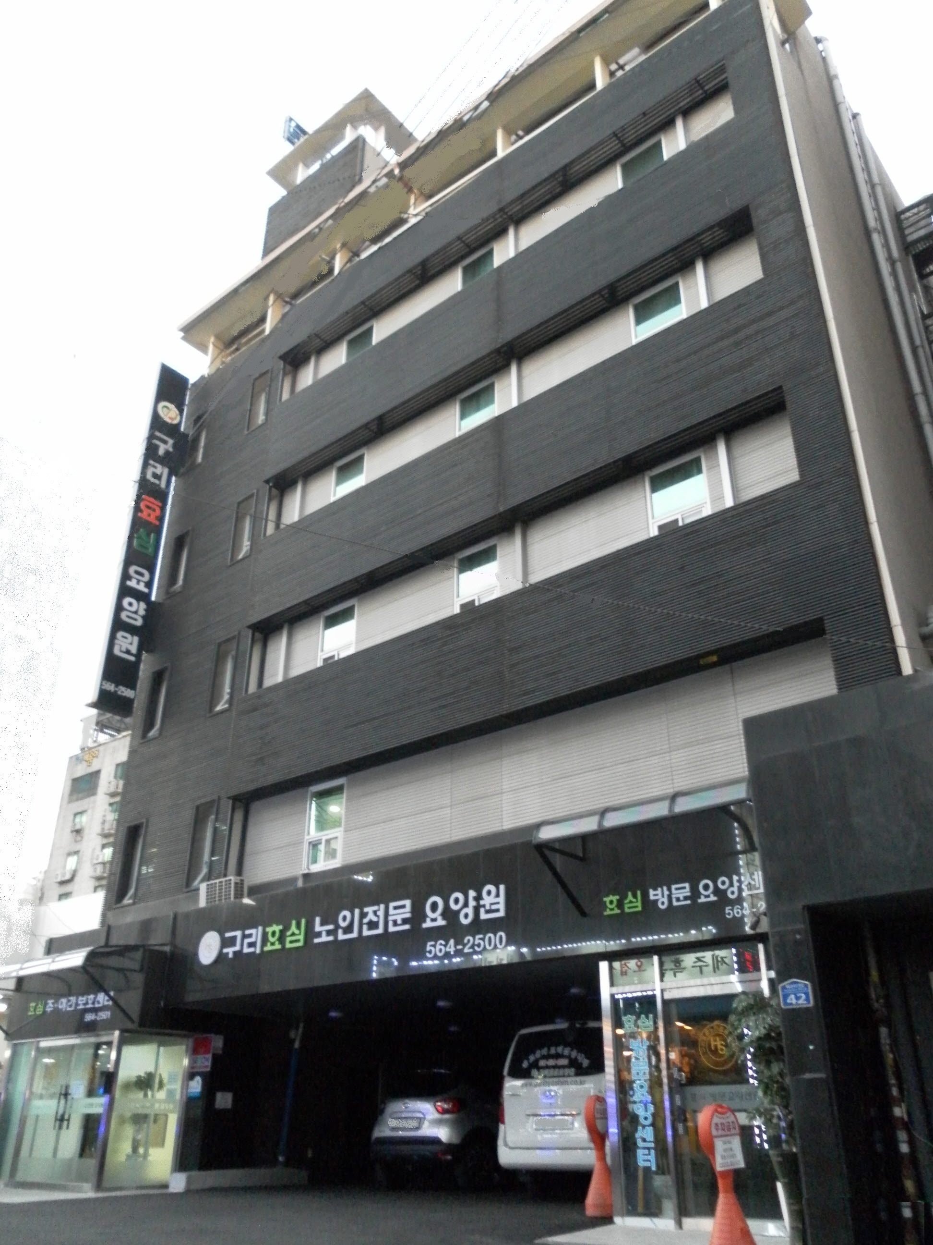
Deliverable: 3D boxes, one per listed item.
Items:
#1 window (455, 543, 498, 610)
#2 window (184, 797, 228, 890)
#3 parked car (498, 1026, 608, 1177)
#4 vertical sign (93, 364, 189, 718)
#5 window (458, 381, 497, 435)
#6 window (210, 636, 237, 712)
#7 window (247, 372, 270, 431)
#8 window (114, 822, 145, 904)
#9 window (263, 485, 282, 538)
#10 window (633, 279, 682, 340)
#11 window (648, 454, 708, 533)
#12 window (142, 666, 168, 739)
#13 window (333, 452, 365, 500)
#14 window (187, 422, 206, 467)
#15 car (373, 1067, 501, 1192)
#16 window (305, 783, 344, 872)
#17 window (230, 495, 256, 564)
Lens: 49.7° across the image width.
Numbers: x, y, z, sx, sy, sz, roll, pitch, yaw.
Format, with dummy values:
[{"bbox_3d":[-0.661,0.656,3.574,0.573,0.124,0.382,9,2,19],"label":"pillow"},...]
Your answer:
[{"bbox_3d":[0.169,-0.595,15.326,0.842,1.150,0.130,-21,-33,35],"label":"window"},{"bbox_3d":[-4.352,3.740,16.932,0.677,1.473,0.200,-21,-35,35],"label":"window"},{"bbox_3d":[2.687,6.817,13.963,1.920,1.925,5.130,-21,-35,35],"label":"parked car"},{"bbox_3d":[-6.868,-2.043,21.455,0.360,8.640,0.736,-21,-35,35],"label":"vertical sign"},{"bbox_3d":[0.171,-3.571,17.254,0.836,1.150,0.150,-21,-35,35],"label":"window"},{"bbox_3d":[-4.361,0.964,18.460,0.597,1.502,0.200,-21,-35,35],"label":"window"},{"bbox_3d":[-4.228,-4.522,20.742,0.605,1.360,0.180,-21,-33,35],"label":"window"},{"bbox_3d":[-6.001,4.335,18.094,0.660,1.440,0.180,-21,-33,35],"label":"window"},{"bbox_3d":[-3.743,-2.222,19.621,0.468,1.343,0.200,-21,-35,35],"label":"window"},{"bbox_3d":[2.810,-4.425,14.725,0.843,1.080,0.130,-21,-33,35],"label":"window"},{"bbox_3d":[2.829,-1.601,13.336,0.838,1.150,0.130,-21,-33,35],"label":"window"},{"bbox_3d":[-5.943,1.588,19.374,0.615,1.420,0.180,-21,-33,35],"label":"window"},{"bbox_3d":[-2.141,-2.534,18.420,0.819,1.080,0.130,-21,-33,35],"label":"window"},{"bbox_3d":[-5.972,-4.050,22.725,0.597,1.413,0.200,-21,-35,35],"label":"window"},{"bbox_3d":[0.455,7.878,15.621,1.780,1.566,4.120,-21,-35,35],"label":"car"},{"bbox_3d":[-2.231,3.187,15.822,0.851,1.363,0.150,-21,-35,35],"label":"window"},{"bbox_3d":[-4.245,-1.816,19.444,0.590,1.480,0.180,-21,-33,35],"label":"window"}]

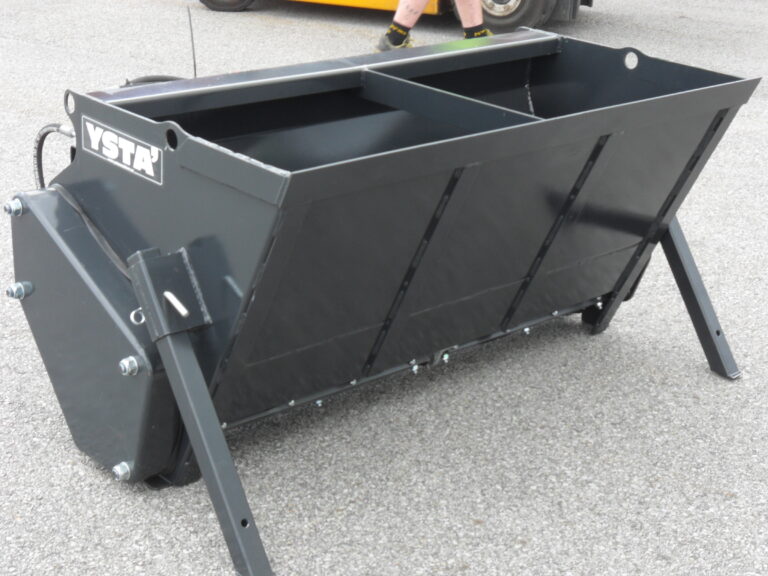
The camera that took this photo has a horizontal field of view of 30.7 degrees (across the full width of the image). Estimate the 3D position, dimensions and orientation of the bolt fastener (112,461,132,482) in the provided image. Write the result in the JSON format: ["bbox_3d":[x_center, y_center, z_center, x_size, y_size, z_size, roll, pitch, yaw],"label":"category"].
[{"bbox_3d":[-0.562,0.395,2.973,0.028,0.037,0.037,-16,28,-40],"label":"bolt fastener"}]

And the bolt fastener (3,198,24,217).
[{"bbox_3d":[-0.820,-0.176,3.078,0.030,0.036,0.036,-16,28,-40],"label":"bolt fastener"}]

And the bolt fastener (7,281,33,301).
[{"bbox_3d":[-0.816,0.007,3.123,0.046,0.036,0.036,-16,28,-40],"label":"bolt fastener"}]

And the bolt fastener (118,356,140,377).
[{"bbox_3d":[-0.523,0.163,2.849,0.029,0.037,0.037,-16,28,-40],"label":"bolt fastener"}]

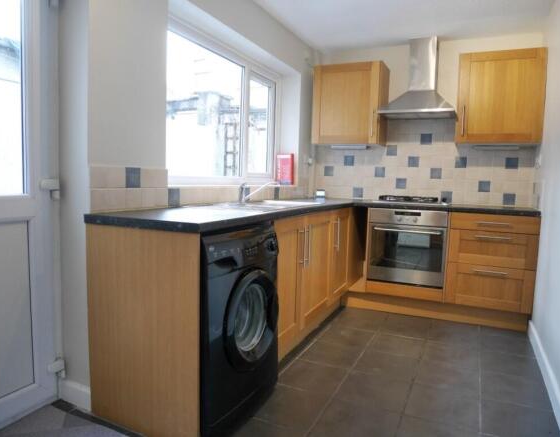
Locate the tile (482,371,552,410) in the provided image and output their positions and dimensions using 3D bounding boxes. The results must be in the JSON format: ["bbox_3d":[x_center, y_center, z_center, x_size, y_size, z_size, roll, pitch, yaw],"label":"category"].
[{"bbox_3d":[1.252,0.922,2.160,0.335,0.010,0.342,4,5,26],"label":"tile"}]

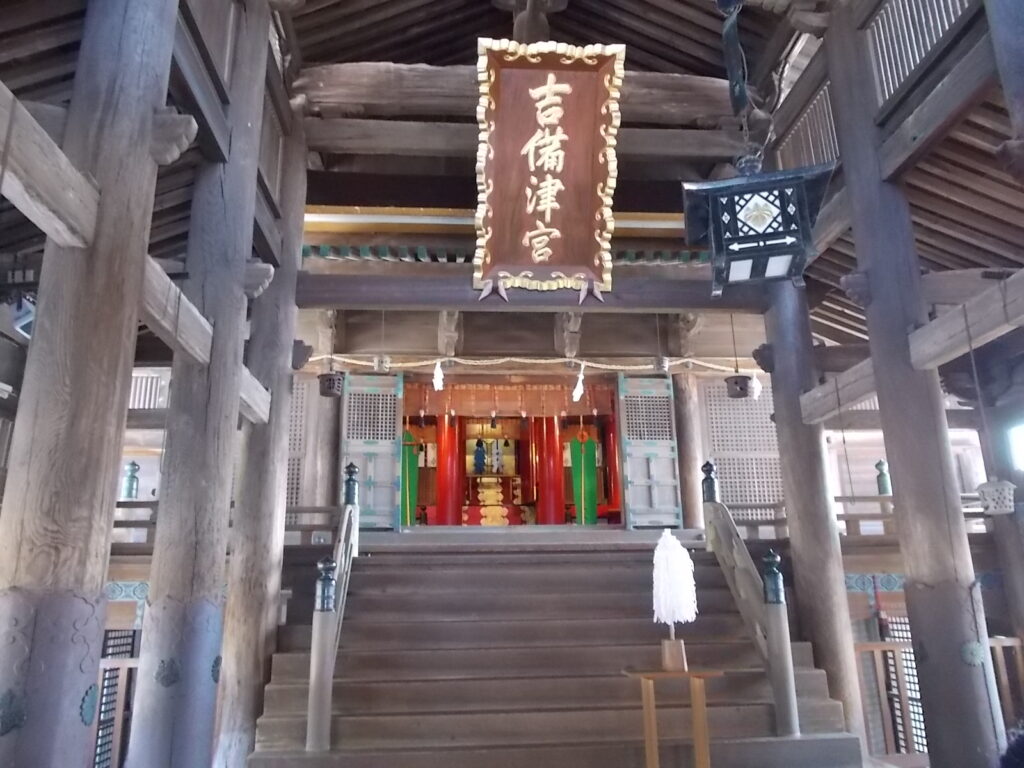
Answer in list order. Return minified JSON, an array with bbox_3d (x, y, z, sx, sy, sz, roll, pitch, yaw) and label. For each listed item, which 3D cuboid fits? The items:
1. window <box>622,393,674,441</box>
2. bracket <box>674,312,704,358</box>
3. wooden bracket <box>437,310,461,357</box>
[{"bbox_3d":[1.954,0.466,10.943,0.671,0.692,0.060,0,-15,-5],"label":"window"},{"bbox_3d":[2.550,-0.722,11.039,0.340,0.745,0.480,0,-15,-5],"label":"bracket"},{"bbox_3d":[-0.911,-0.752,11.365,0.300,0.760,0.320,0,-15,-5],"label":"wooden bracket"}]

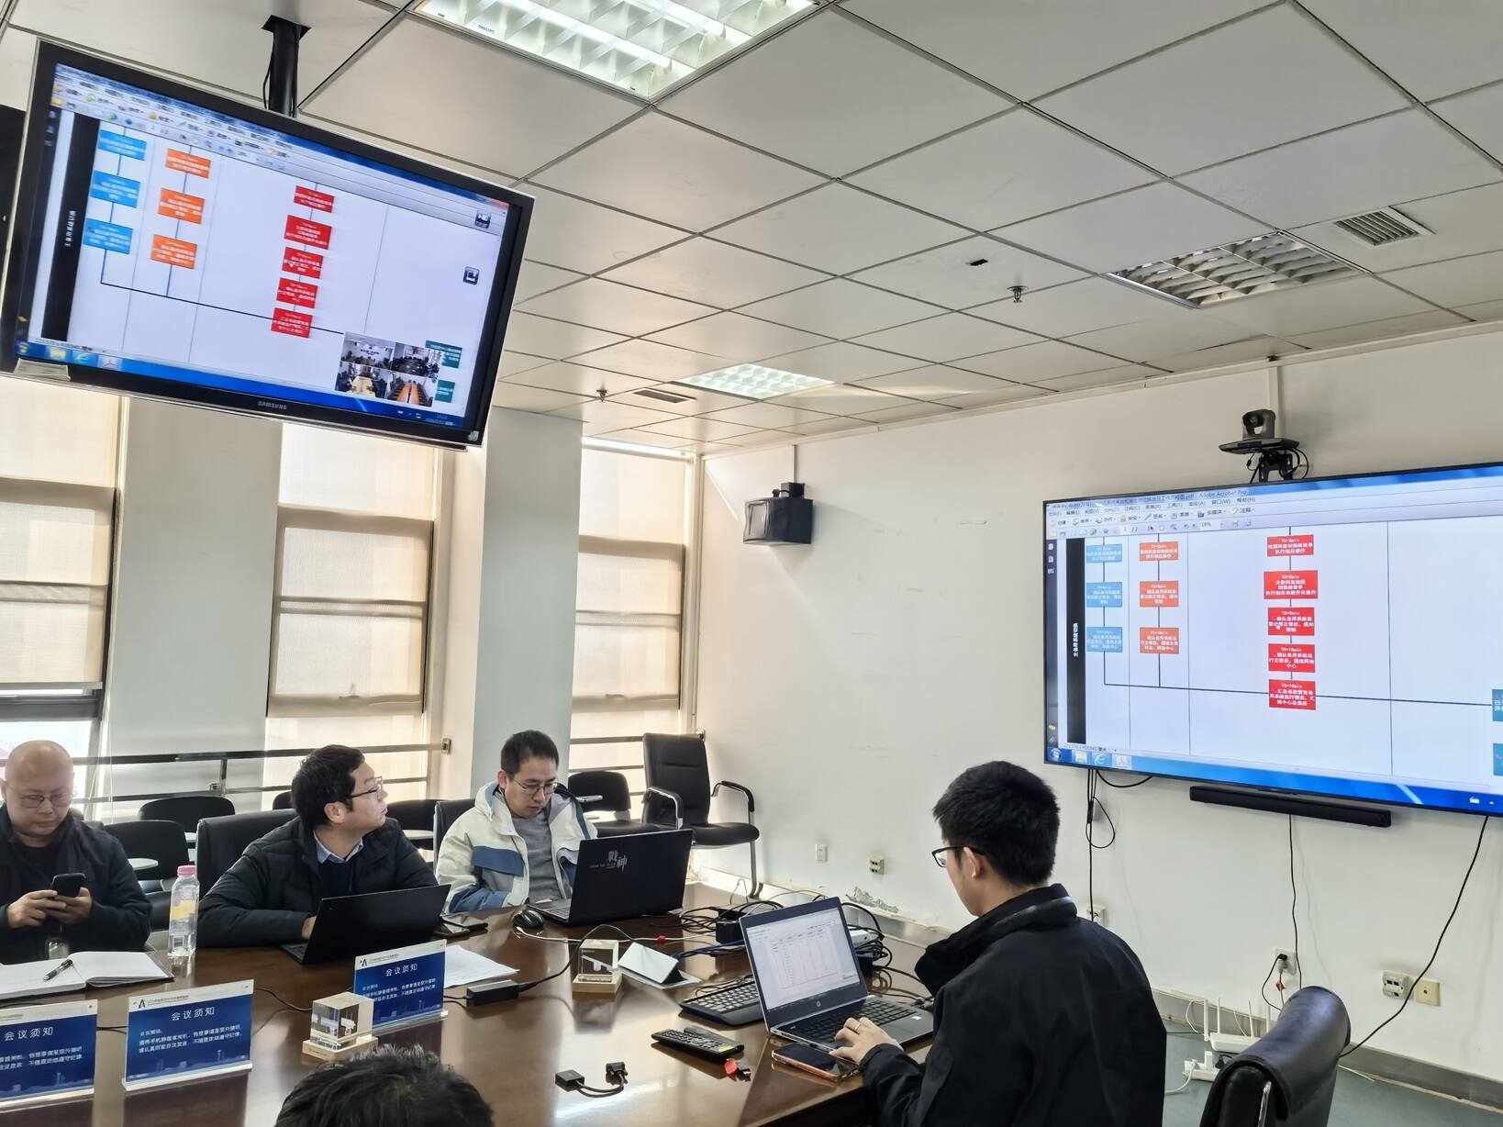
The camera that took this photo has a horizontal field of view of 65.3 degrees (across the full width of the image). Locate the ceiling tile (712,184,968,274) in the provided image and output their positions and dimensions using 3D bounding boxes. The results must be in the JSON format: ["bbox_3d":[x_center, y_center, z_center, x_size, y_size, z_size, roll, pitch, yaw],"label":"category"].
[{"bbox_3d":[0.263,-1.000,3.519,0.595,0.020,0.595,4,-4,-40],"label":"ceiling tile"}]

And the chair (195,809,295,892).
[{"bbox_3d":[-1.340,1.308,3.561,0.630,1.000,0.580,-2,-4,42],"label":"chair"}]

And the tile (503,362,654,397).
[{"bbox_3d":[-0.828,-0.899,5.730,0.600,0.020,0.600,4,-4,-40],"label":"tile"}]

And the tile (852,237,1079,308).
[{"bbox_3d":[0.720,-0.966,3.903,0.595,0.020,0.595,4,-4,-40],"label":"tile"}]

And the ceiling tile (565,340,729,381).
[{"bbox_3d":[-0.442,-0.915,5.266,0.590,0.024,0.590,4,-4,-40],"label":"ceiling tile"}]

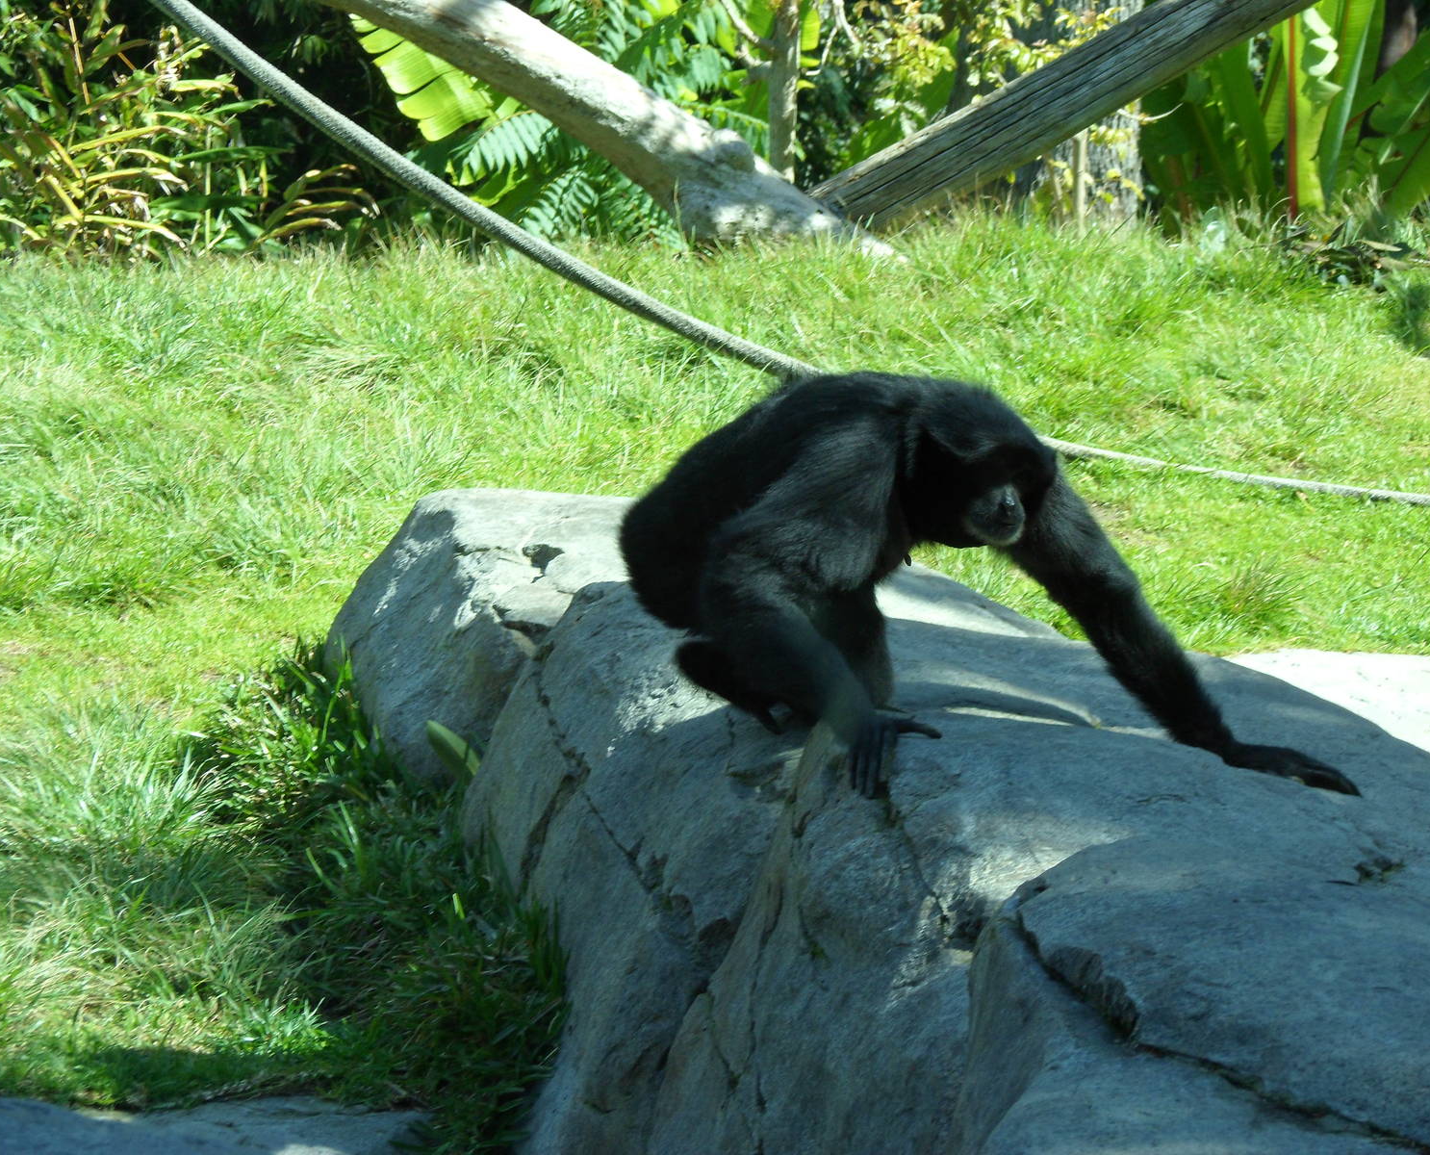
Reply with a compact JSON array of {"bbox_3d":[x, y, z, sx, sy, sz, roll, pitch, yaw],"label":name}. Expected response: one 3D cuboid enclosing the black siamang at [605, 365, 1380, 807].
[{"bbox_3d":[0.338,0.011,9.100,0.920,0.510,0.460,10,15,38],"label":"black siamang"}]

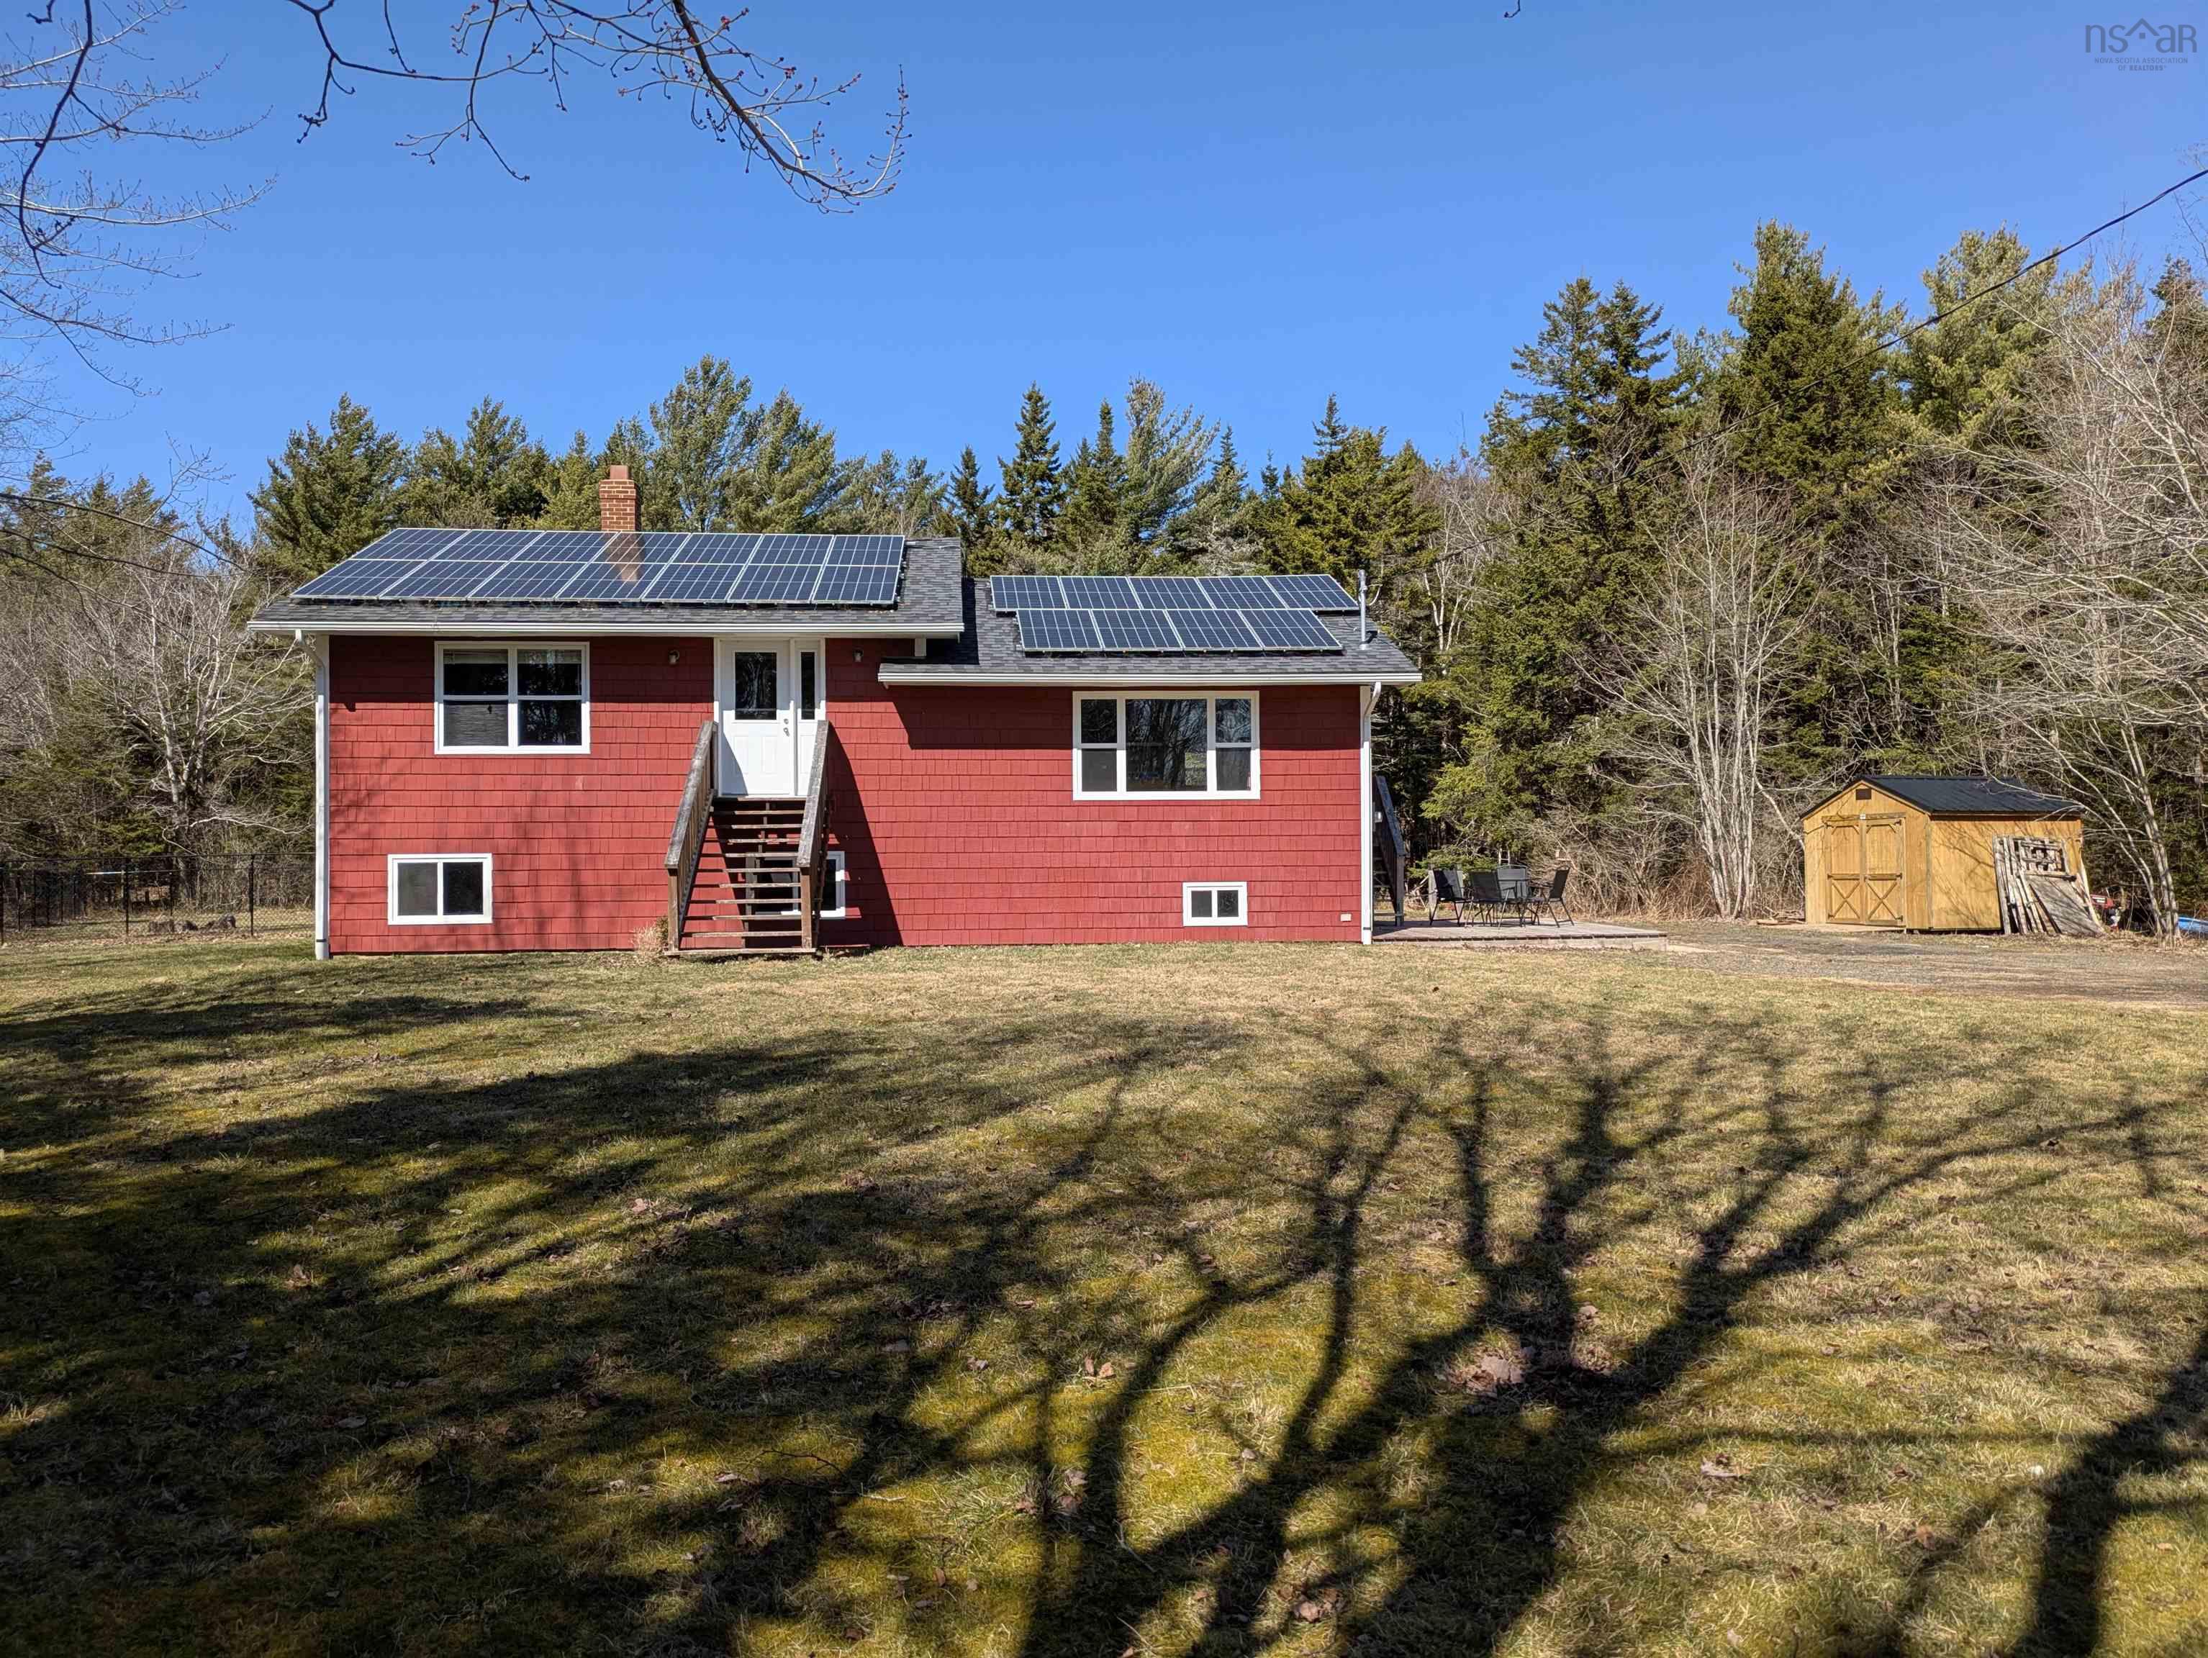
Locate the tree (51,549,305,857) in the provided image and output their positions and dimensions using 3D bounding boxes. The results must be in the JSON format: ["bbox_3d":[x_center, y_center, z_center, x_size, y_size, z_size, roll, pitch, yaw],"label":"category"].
[{"bbox_3d":[-18.787,-2.057,32.515,5.200,7.510,5.000,0,0,0],"label":"tree"}]

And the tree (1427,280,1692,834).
[{"bbox_3d":[8.889,-4.651,31.533,5.200,12.490,5.200,0,0,0],"label":"tree"}]

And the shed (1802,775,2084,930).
[{"bbox_3d":[14.098,0.346,26.885,3.750,2.470,2.550,0,0,-25],"label":"shed"}]

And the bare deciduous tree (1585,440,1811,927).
[{"bbox_3d":[10.791,-2.708,29.019,4.000,8.660,4.000,0,0,0],"label":"bare deciduous tree"}]

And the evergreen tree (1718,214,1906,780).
[{"bbox_3d":[14.996,-5.671,34.041,4.400,14.630,4.400,0,0,0],"label":"evergreen tree"}]

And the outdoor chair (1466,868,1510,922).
[{"bbox_3d":[5.923,1.016,24.493,0.580,0.900,0.650,0,0,30],"label":"outdoor chair"}]

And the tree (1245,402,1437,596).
[{"bbox_3d":[5.740,-4.452,39.032,4.900,12.230,4.900,0,0,0],"label":"tree"}]

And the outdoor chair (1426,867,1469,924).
[{"bbox_3d":[5.253,1.028,24.393,0.650,0.900,0.580,0,0,-10],"label":"outdoor chair"}]

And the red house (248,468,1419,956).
[{"bbox_3d":[-3.457,-1.921,23.769,14.230,6.930,9.700,0,0,-6],"label":"red house"}]

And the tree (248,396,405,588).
[{"bbox_3d":[-18.522,-4.320,38.031,4.200,12.110,4.200,0,0,0],"label":"tree"}]

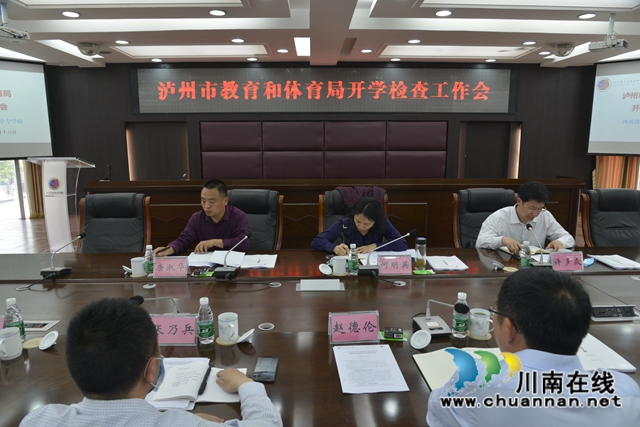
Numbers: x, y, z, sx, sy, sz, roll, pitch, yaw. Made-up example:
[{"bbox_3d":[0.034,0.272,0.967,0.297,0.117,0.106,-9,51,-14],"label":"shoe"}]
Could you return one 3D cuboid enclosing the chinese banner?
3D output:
[{"bbox_3d":[0.075,-2.097,7.310,6.380,0.760,0.100,0,9,0],"label":"chinese banner"}]

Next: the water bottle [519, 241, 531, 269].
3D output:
[{"bbox_3d":[1.244,0.259,2.585,0.060,0.178,0.060,0,10,0],"label":"water bottle"}]

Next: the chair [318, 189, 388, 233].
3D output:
[{"bbox_3d":[0.295,0.408,3.473,0.630,1.130,0.680,0,9,-2],"label":"chair"}]

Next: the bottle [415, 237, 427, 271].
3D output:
[{"bbox_3d":[0.617,0.248,2.598,0.063,0.196,0.063,0,10,0],"label":"bottle"}]

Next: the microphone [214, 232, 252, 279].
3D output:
[{"bbox_3d":[-0.509,0.247,2.599,0.147,0.195,0.416,3,10,15],"label":"microphone"}]

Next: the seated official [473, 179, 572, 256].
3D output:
[{"bbox_3d":[1.497,0.362,3.276,0.663,1.231,0.754,-1,10,-5],"label":"seated official"}]

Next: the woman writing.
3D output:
[{"bbox_3d":[0.291,0.423,3.215,0.643,1.131,0.724,0,10,0],"label":"woman writing"}]

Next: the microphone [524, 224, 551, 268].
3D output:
[{"bbox_3d":[1.430,0.204,2.834,0.130,0.230,0.300,0,9,-3],"label":"microphone"}]

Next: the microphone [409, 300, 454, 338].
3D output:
[{"bbox_3d":[0.462,0.405,1.667,0.135,0.190,0.300,-1,9,-7],"label":"microphone"}]

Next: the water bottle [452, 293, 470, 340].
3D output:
[{"bbox_3d":[0.568,0.406,1.709,0.060,0.175,0.060,0,9,0],"label":"water bottle"}]

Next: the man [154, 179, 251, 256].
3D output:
[{"bbox_3d":[-0.840,0.356,3.354,0.660,1.270,0.780,2,9,12],"label":"man"}]

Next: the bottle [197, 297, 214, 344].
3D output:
[{"bbox_3d":[-0.446,0.418,1.666,0.060,0.178,0.060,0,10,0],"label":"bottle"}]

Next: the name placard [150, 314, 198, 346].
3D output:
[{"bbox_3d":[-0.562,0.446,1.664,0.190,0.110,0.086,0,9,-1],"label":"name placard"}]

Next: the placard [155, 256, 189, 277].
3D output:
[{"bbox_3d":[-0.861,0.309,2.486,0.195,0.113,0.080,0,10,0],"label":"placard"}]

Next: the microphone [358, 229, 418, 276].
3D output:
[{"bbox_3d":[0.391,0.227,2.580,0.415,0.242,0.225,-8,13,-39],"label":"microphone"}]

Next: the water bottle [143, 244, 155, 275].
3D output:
[{"bbox_3d":[-1.024,0.276,2.545,0.060,0.175,0.060,0,9,0],"label":"water bottle"}]

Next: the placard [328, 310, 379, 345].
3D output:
[{"bbox_3d":[0.134,0.442,1.691,0.190,0.110,0.086,-1,9,-8],"label":"placard"}]

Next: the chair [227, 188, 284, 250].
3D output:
[{"bbox_3d":[-0.607,0.408,3.473,0.630,1.130,0.680,0,9,-2],"label":"chair"}]

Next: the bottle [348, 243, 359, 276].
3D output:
[{"bbox_3d":[0.198,0.272,2.506,0.060,0.178,0.060,0,10,0],"label":"bottle"}]

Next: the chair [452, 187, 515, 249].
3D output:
[{"bbox_3d":[1.448,0.408,3.473,0.630,1.130,0.680,0,9,-2],"label":"chair"}]

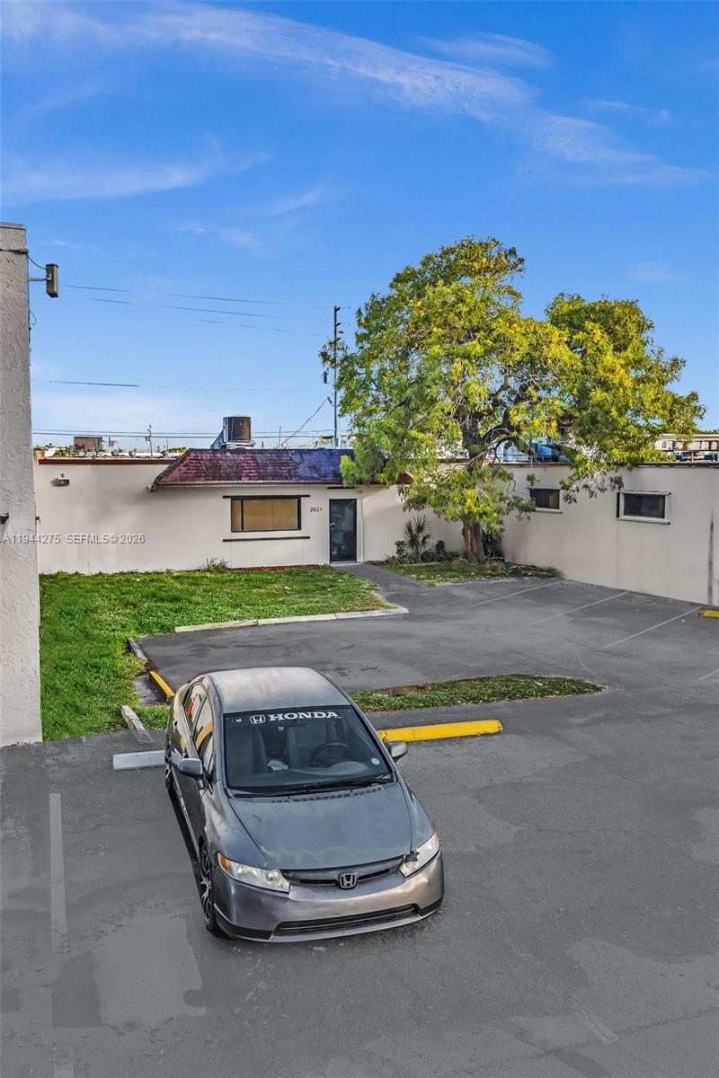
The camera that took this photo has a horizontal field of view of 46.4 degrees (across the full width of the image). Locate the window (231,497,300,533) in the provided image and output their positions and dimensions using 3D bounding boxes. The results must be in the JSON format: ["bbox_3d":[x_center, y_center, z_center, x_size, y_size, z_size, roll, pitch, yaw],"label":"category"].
[{"bbox_3d":[-3.039,-0.815,27.358,2.330,1.130,0.130,-2,6,-22],"label":"window"}]

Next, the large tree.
[{"bbox_3d":[4.631,-4.146,26.626,11.300,10.300,9.500,0,5,0],"label":"large tree"}]

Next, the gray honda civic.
[{"bbox_3d":[-0.719,2.038,7.720,1.800,1.435,4.490,-1,6,-17],"label":"gray honda civic"}]

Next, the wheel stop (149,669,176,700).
[{"bbox_3d":[-2.957,2.224,12.544,0.160,0.130,1.600,-2,6,-24],"label":"wheel stop"}]

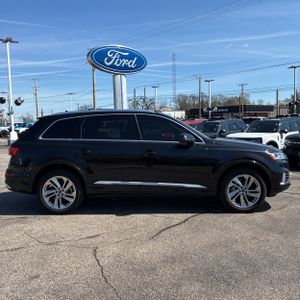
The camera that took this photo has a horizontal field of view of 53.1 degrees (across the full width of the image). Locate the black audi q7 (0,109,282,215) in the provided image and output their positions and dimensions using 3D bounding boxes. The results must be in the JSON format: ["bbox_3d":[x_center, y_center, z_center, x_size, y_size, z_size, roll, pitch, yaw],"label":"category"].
[{"bbox_3d":[-0.052,0.097,5.815,5.060,1.740,1.990,-1,4,1],"label":"black audi q7"}]

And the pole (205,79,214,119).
[{"bbox_3d":[9.123,-6.474,45.655,1.600,8.600,0.500,-1,4,0],"label":"pole"}]

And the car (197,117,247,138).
[{"bbox_3d":[3.787,-0.814,17.091,4.600,1.750,1.900,-5,6,-42],"label":"car"}]

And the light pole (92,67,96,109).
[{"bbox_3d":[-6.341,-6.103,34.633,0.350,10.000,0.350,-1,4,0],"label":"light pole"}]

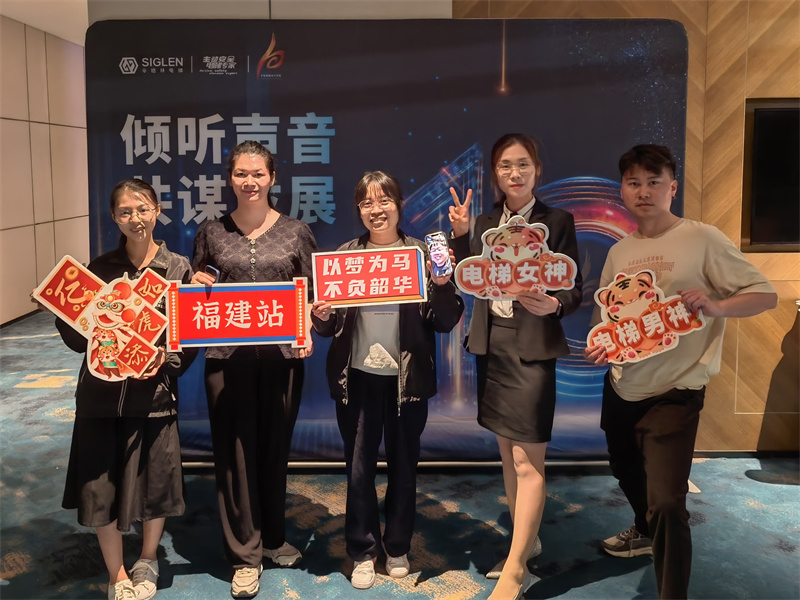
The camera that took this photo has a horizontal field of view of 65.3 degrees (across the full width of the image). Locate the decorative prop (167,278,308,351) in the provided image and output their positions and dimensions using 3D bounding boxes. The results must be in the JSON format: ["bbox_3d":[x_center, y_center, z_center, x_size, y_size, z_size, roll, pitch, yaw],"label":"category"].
[{"bbox_3d":[-0.553,0.050,2.130,0.478,0.243,0.015,0,2,-5],"label":"decorative prop"}]

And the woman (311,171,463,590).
[{"bbox_3d":[-0.046,0.303,2.320,0.540,1.570,0.380,0,9,-2],"label":"woman"}]

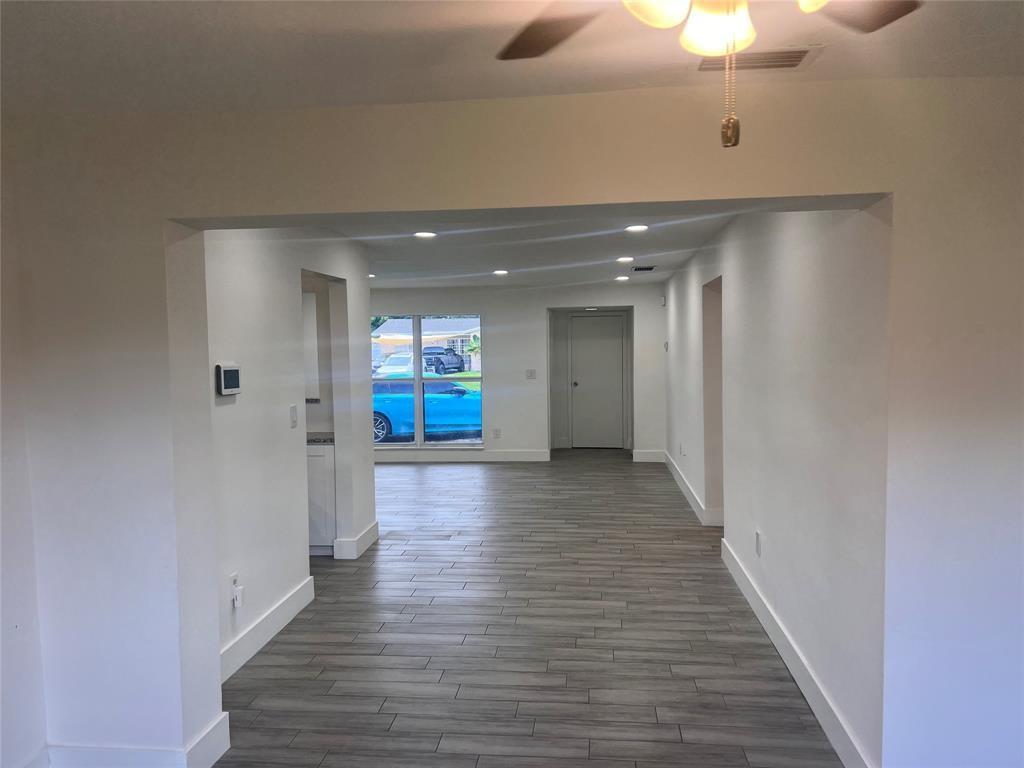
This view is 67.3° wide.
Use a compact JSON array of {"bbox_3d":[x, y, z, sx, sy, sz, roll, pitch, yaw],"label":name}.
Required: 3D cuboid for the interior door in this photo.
[{"bbox_3d":[1.307,-0.029,11.707,0.776,2.007,0.045,0,3,6],"label":"interior door"}]

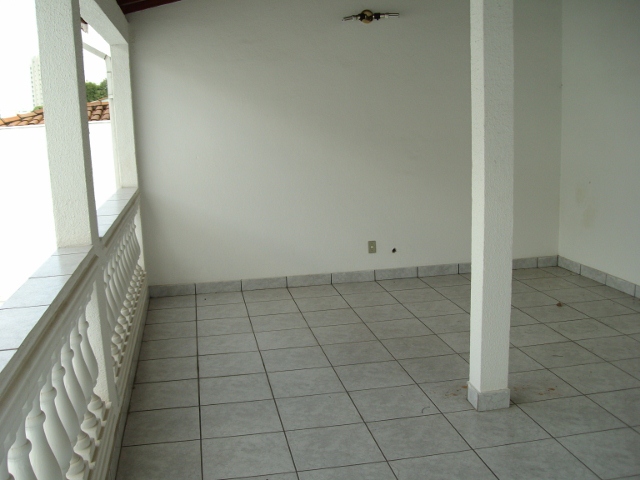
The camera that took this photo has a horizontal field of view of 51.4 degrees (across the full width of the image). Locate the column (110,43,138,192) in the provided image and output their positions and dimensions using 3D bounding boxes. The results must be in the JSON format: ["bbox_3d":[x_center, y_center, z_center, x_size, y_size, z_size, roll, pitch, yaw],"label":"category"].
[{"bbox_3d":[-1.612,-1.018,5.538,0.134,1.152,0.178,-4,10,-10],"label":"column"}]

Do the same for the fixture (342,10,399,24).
[{"bbox_3d":[0.446,-1.937,5.794,0.503,0.117,0.124,-4,10,-10],"label":"fixture"}]

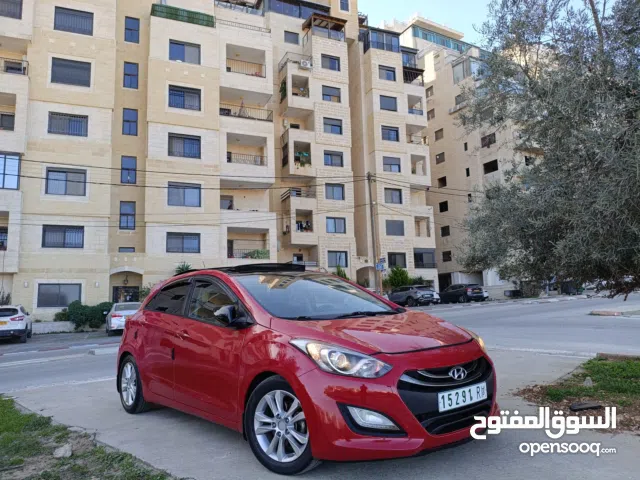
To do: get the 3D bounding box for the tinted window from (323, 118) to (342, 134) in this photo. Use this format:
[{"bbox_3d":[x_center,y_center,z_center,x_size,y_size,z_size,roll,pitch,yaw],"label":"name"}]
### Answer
[{"bbox_3d":[1.202,-10.572,44.776,1.892,1.436,0.149,2,-9,-23],"label":"tinted window"}]

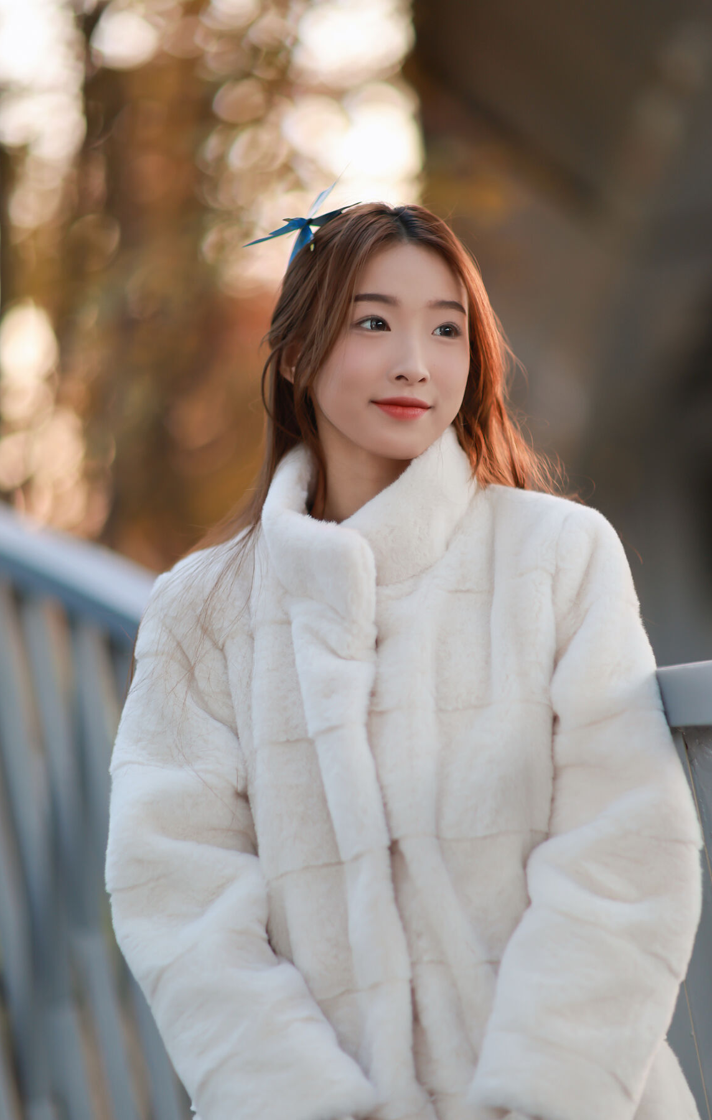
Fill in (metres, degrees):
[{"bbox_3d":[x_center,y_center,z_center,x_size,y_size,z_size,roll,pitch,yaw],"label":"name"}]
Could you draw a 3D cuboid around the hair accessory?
[{"bbox_3d":[-0.046,-0.286,2.220,0.102,0.062,0.065,-17,1,14],"label":"hair accessory"}]

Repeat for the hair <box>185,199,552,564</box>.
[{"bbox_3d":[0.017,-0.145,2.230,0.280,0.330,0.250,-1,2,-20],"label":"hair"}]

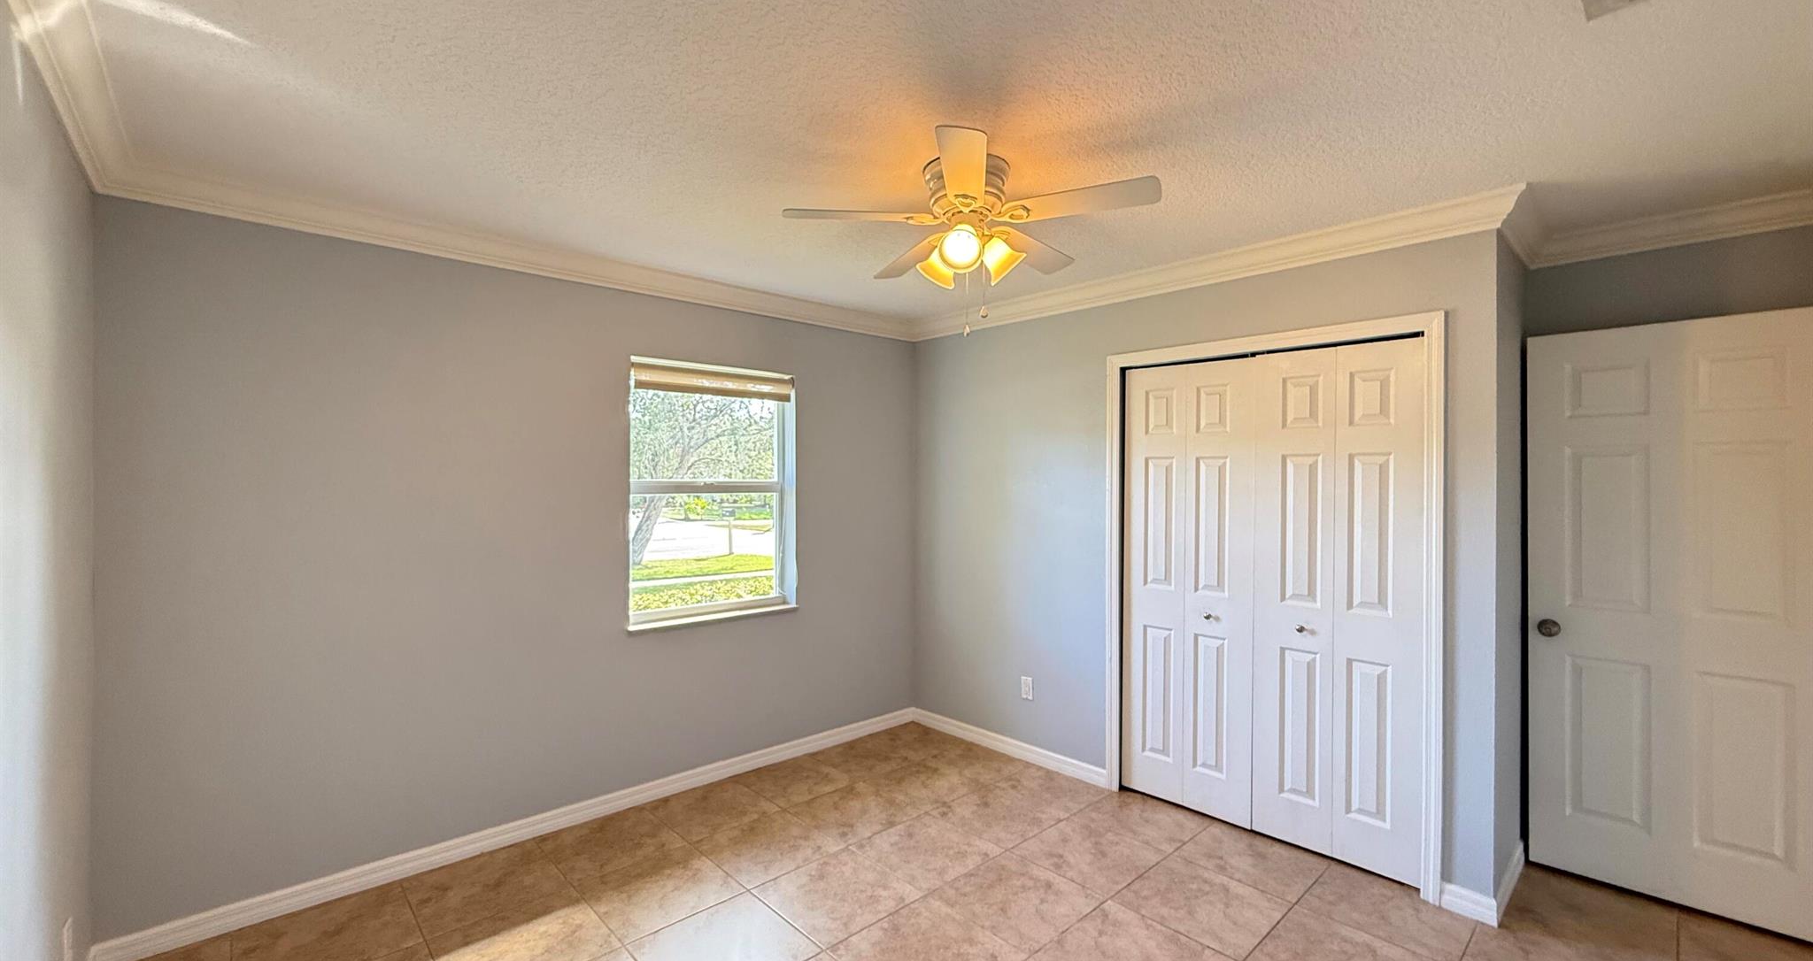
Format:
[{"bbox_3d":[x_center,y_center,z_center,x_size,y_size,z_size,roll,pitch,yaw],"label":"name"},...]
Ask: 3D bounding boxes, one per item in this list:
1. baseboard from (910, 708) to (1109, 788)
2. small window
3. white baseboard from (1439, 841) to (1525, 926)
[{"bbox_3d":[0.505,1.446,4.044,0.020,0.083,1.329,0,0,-43],"label":"baseboard"},{"bbox_3d":[-0.954,0.055,3.649,0.904,1.226,0.125,0,0,-43],"label":"small window"},{"bbox_3d":[2.144,1.459,2.720,0.601,0.084,0.163,0,0,-43],"label":"white baseboard"}]

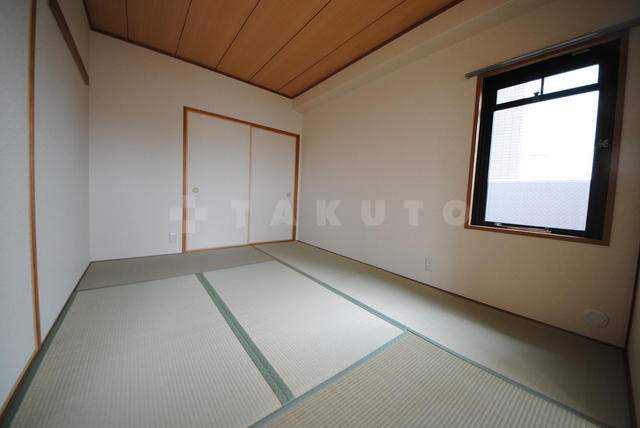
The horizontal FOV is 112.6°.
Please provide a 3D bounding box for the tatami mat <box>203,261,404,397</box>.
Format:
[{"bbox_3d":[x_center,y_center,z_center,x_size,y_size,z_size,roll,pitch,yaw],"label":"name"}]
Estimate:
[{"bbox_3d":[-0.329,0.679,1.764,0.834,0.040,1.711,0,5,-39],"label":"tatami mat"}]

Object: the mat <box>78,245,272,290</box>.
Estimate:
[{"bbox_3d":[-1.483,0.566,2.490,1.711,0.040,0.851,0,5,-39],"label":"mat"}]

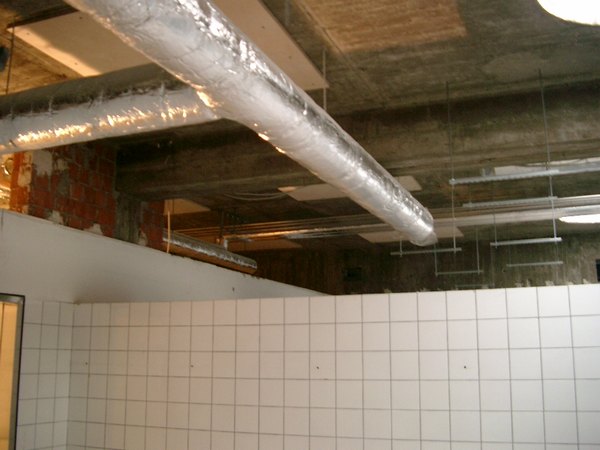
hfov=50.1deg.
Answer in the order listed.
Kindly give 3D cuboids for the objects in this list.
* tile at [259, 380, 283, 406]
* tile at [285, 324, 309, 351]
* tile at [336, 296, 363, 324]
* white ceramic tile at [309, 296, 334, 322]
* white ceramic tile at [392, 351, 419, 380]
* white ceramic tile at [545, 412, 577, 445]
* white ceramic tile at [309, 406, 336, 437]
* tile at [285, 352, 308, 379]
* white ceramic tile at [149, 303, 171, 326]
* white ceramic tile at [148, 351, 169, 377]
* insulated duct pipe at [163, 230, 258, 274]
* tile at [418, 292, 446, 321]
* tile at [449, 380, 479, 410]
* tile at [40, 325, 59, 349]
[{"bbox_3d":[-0.158,0.936,3.582,0.150,0.150,0.010,-5,-13,21],"label":"tile"},{"bbox_3d":[-0.018,0.626,3.563,0.150,0.150,0.009,-5,-13,21],"label":"tile"},{"bbox_3d":[0.264,0.456,3.484,0.150,0.150,0.009,-5,-13,21],"label":"tile"},{"bbox_3d":[0.124,0.468,3.533,0.150,0.150,0.008,-5,-13,21],"label":"white ceramic tile"},{"bbox_3d":[0.551,0.737,3.366,0.150,0.150,0.010,-5,-13,21],"label":"white ceramic tile"},{"bbox_3d":[1.243,0.959,3.037,0.150,0.150,0.009,-5,-13,21],"label":"white ceramic tile"},{"bbox_3d":[0.121,1.050,3.413,0.150,0.150,0.009,-5,-13,21],"label":"white ceramic tile"},{"bbox_3d":[-0.017,0.772,3.526,0.150,0.150,0.008,-5,-13,21],"label":"tile"},{"bbox_3d":[-0.864,0.547,3.950,0.150,0.150,0.010,-5,-13,21],"label":"white ceramic tile"},{"bbox_3d":[-0.853,0.835,3.860,0.150,0.150,0.008,-5,-13,21],"label":"white ceramic tile"},{"bbox_3d":[-1.016,0.340,7.365,0.210,0.210,2.290,-5,-13,21],"label":"insulated duct pipe"},{"bbox_3d":[0.690,0.427,3.363,0.150,0.150,0.009,-5,-13,21],"label":"tile"},{"bbox_3d":[0.820,0.849,3.195,0.150,0.150,0.010,-5,-13,21],"label":"tile"},{"bbox_3d":[-1.546,0.693,3.965,0.008,0.150,0.150,-5,-13,21],"label":"tile"}]

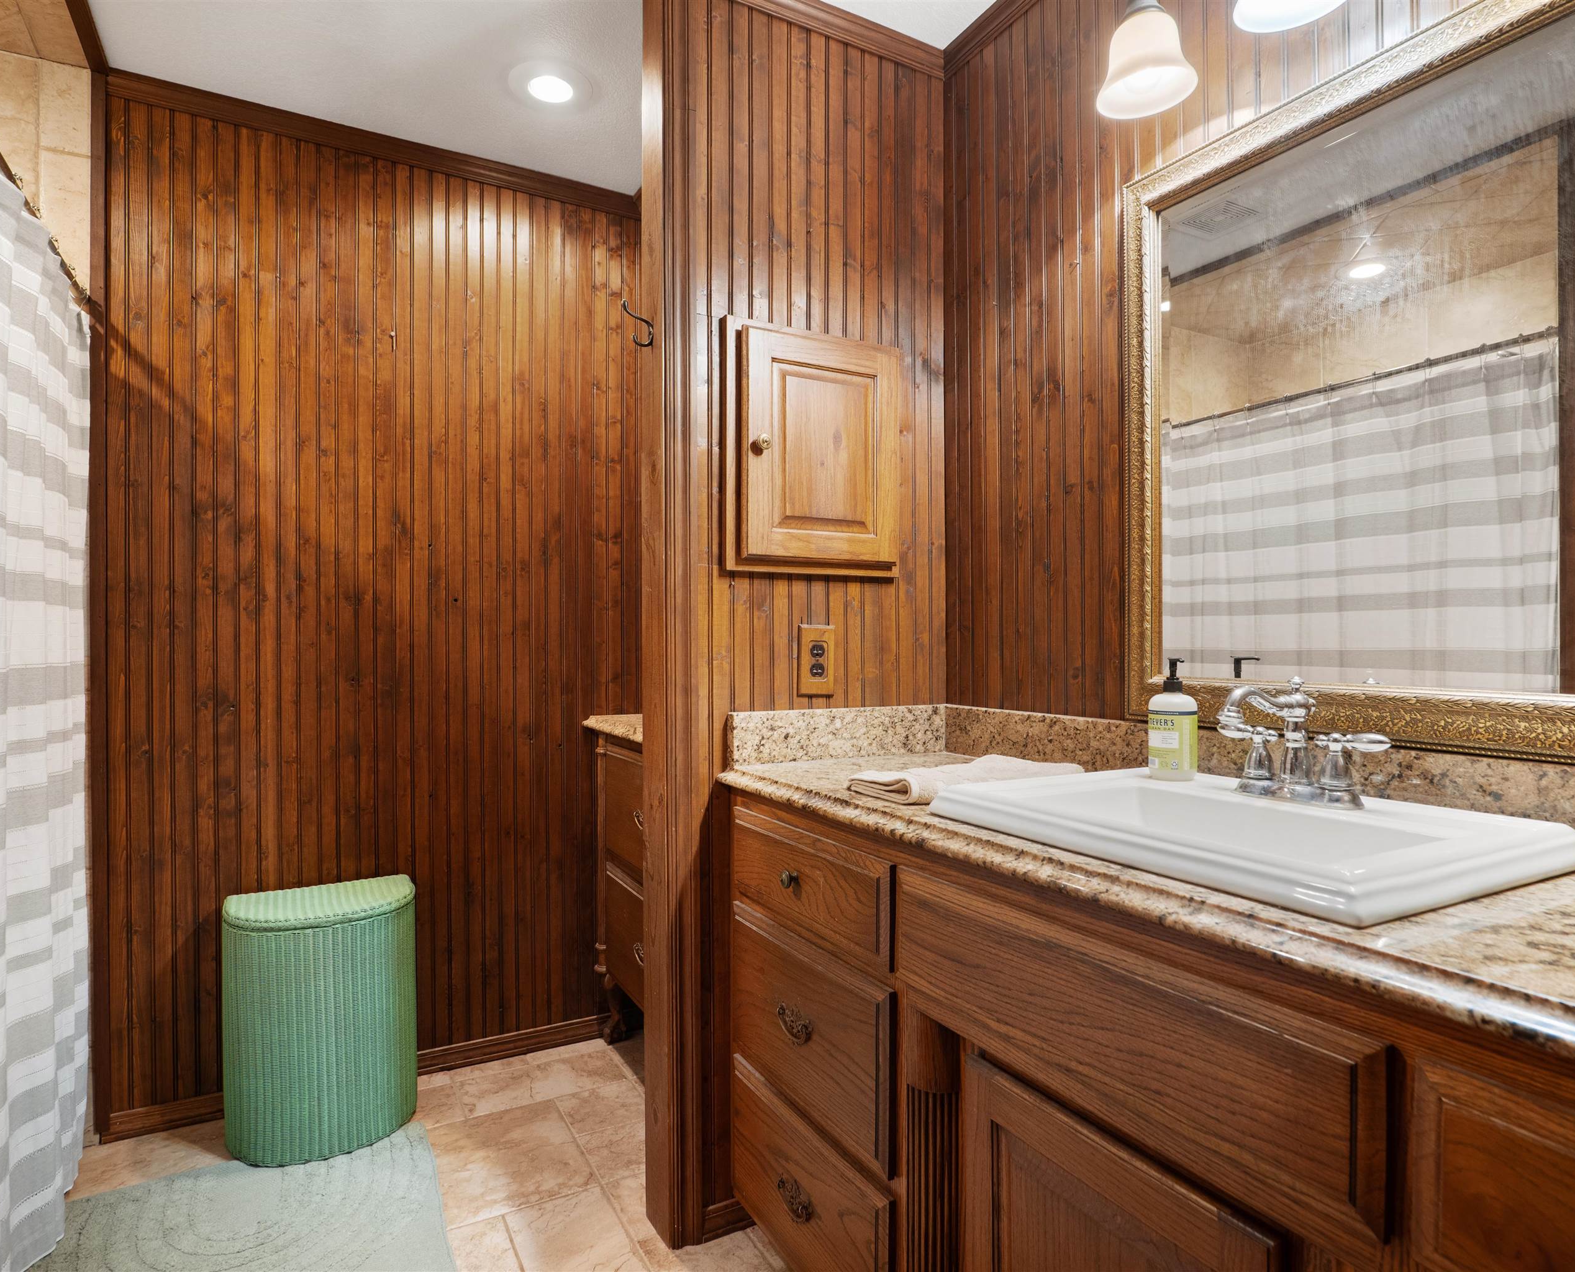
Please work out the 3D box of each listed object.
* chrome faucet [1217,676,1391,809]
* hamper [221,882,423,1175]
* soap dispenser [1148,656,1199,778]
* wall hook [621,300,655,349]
[{"bbox_3d":[0.651,0.138,1.134,0.200,0.166,0.231,0,0,-30],"label":"chrome faucet"},{"bbox_3d":[-1.088,0.892,2.006,0.418,0.540,0.275,0,0,-28],"label":"hamper"},{"bbox_3d":[0.609,0.129,1.337,0.071,0.186,0.072,0,0,-5],"label":"soap dispenser"},{"bbox_3d":[-0.292,-0.610,1.655,0.062,0.086,0.020,0,0,-29],"label":"wall hook"}]

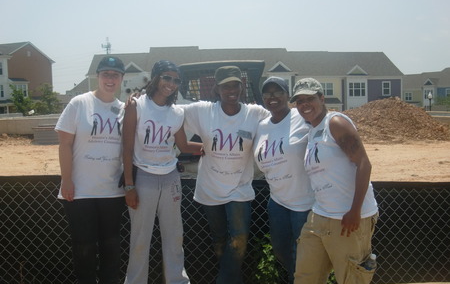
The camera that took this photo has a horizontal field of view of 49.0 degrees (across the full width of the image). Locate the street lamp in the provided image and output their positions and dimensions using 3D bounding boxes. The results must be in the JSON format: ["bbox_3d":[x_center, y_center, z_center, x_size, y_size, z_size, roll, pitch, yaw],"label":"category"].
[{"bbox_3d":[21.556,-3.224,51.900,0.450,4.035,0.450,0,3,0],"label":"street lamp"}]

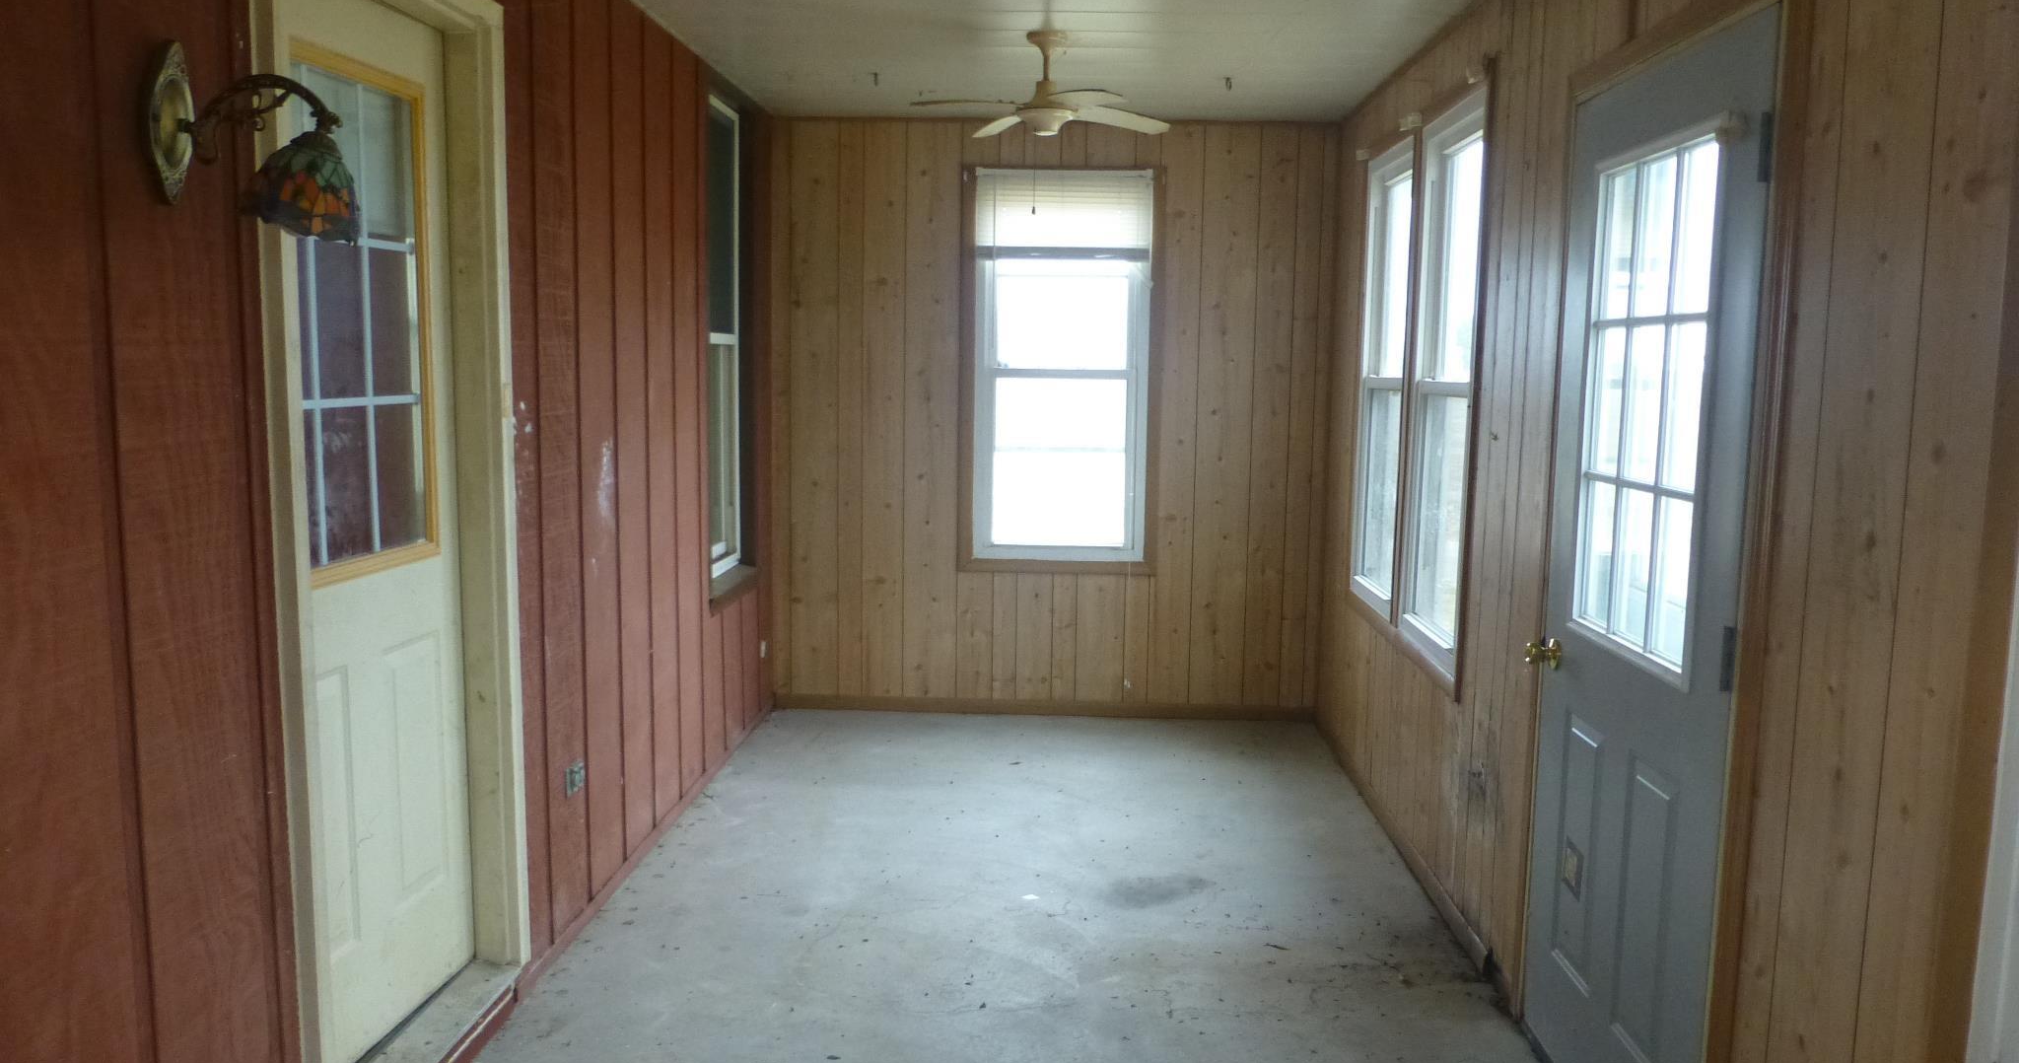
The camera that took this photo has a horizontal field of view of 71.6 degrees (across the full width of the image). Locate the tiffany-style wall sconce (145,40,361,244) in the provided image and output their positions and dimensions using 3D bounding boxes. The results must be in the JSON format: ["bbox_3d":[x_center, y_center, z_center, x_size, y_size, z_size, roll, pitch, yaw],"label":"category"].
[{"bbox_3d":[-1.039,-0.544,1.949,0.270,0.275,0.175,1,7,3],"label":"tiffany-style wall sconce"}]

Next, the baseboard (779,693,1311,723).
[{"bbox_3d":[0.143,0.760,6.024,2.310,0.066,0.016,1,7,3],"label":"baseboard"}]

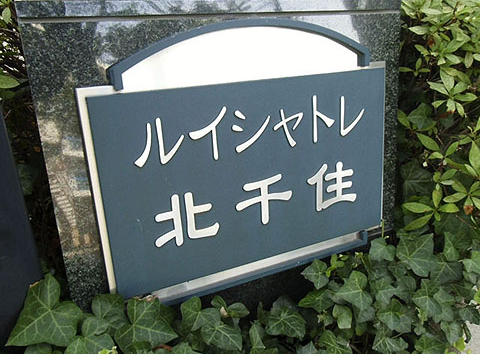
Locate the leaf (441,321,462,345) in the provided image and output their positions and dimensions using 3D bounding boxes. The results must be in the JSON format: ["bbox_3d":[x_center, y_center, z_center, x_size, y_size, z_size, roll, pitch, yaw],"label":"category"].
[{"bbox_3d":[0.468,0.346,0.736,0.049,0.058,0.015,-4,-14,7],"label":"leaf"}]

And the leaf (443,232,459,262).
[{"bbox_3d":[0.474,0.157,0.750,0.036,0.067,0.015,5,-17,30],"label":"leaf"}]

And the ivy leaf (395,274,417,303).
[{"bbox_3d":[0.351,0.238,0.705,0.046,0.059,0.013,-4,-28,7],"label":"ivy leaf"}]

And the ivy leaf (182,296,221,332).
[{"bbox_3d":[-0.062,0.217,0.526,0.063,0.057,0.016,-9,-11,-15],"label":"ivy leaf"}]

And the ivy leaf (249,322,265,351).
[{"bbox_3d":[0.029,0.274,0.575,0.024,0.048,0.010,-10,-30,7],"label":"ivy leaf"}]

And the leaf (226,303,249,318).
[{"bbox_3d":[-0.004,0.231,0.576,0.040,0.032,0.012,-8,-11,-11],"label":"leaf"}]

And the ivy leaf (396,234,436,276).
[{"bbox_3d":[0.379,0.167,0.715,0.081,0.089,0.017,-4,-25,8],"label":"ivy leaf"}]

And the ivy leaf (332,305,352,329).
[{"bbox_3d":[0.199,0.272,0.645,0.036,0.046,0.011,-5,-30,1],"label":"ivy leaf"}]

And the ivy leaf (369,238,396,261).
[{"bbox_3d":[0.287,0.146,0.671,0.057,0.053,0.014,-5,-7,3],"label":"ivy leaf"}]

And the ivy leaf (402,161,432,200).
[{"bbox_3d":[0.421,0.008,0.794,0.076,0.091,0.023,-4,6,4],"label":"ivy leaf"}]

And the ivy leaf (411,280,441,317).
[{"bbox_3d":[0.402,0.261,0.714,0.068,0.086,0.021,-4,-12,6],"label":"ivy leaf"}]

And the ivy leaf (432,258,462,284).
[{"bbox_3d":[0.465,0.211,0.750,0.070,0.060,0.016,-3,-30,11],"label":"ivy leaf"}]

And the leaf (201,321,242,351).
[{"bbox_3d":[-0.029,0.248,0.518,0.065,0.054,0.016,-9,-13,-13],"label":"leaf"}]

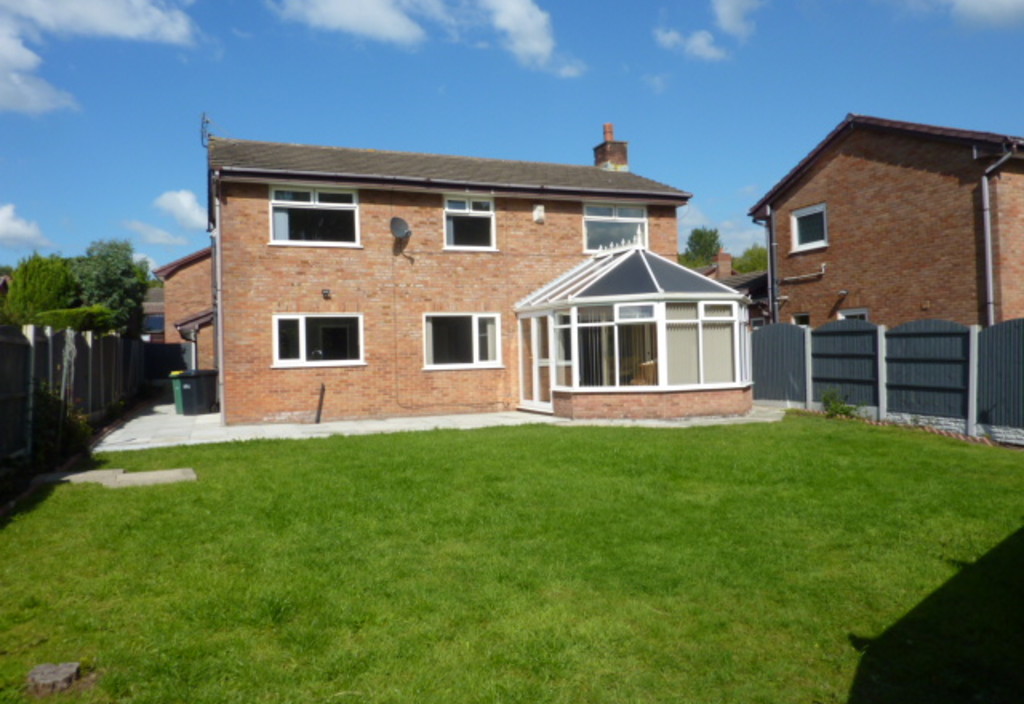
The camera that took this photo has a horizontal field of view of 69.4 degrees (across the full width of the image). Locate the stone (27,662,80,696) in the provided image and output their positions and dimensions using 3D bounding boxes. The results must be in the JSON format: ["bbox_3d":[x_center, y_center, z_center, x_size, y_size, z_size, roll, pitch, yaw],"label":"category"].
[{"bbox_3d":[-2.096,1.498,3.386,0.212,0.066,0.206,-1,-1,-20],"label":"stone"}]

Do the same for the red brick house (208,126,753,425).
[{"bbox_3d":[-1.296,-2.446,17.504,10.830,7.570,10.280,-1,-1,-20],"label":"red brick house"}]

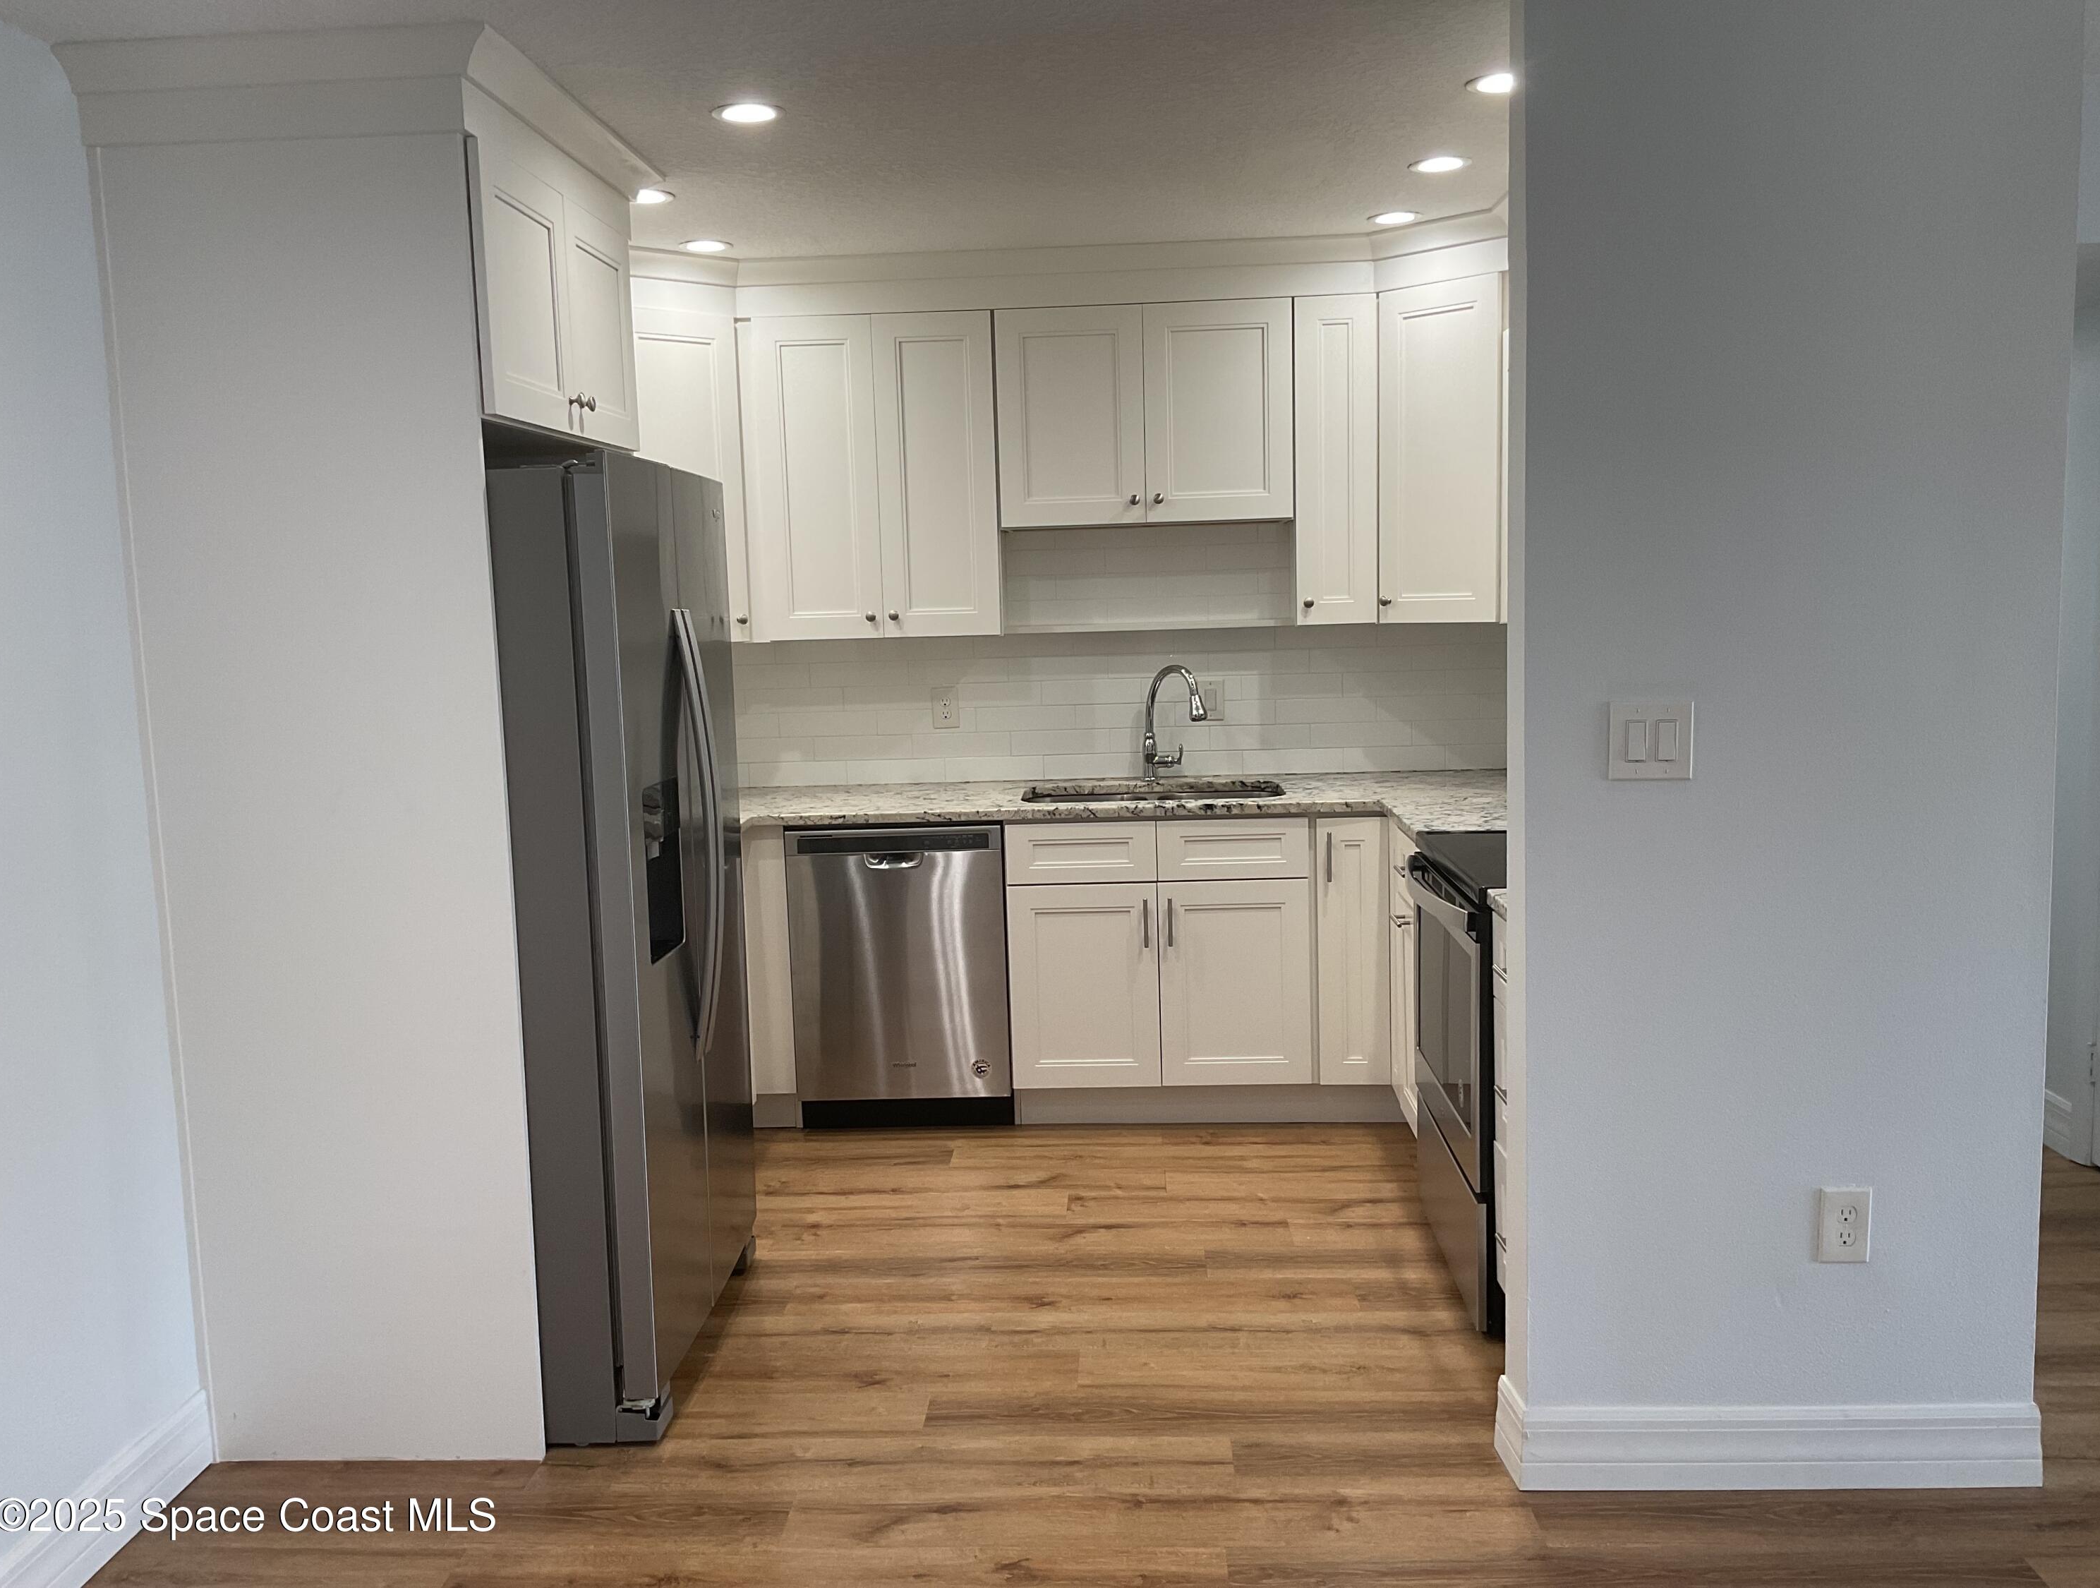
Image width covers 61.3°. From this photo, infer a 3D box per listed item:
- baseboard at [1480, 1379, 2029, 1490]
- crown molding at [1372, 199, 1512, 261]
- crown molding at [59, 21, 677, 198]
[{"bbox_3d":[1.211,1.075,3.011,0.855,0.139,0.150,-1,7,3],"label":"baseboard"},{"bbox_3d":[1.026,-1.493,4.746,0.060,0.065,0.430,-8,9,-42],"label":"crown molding"},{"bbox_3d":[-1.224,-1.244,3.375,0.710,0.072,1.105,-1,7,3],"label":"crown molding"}]

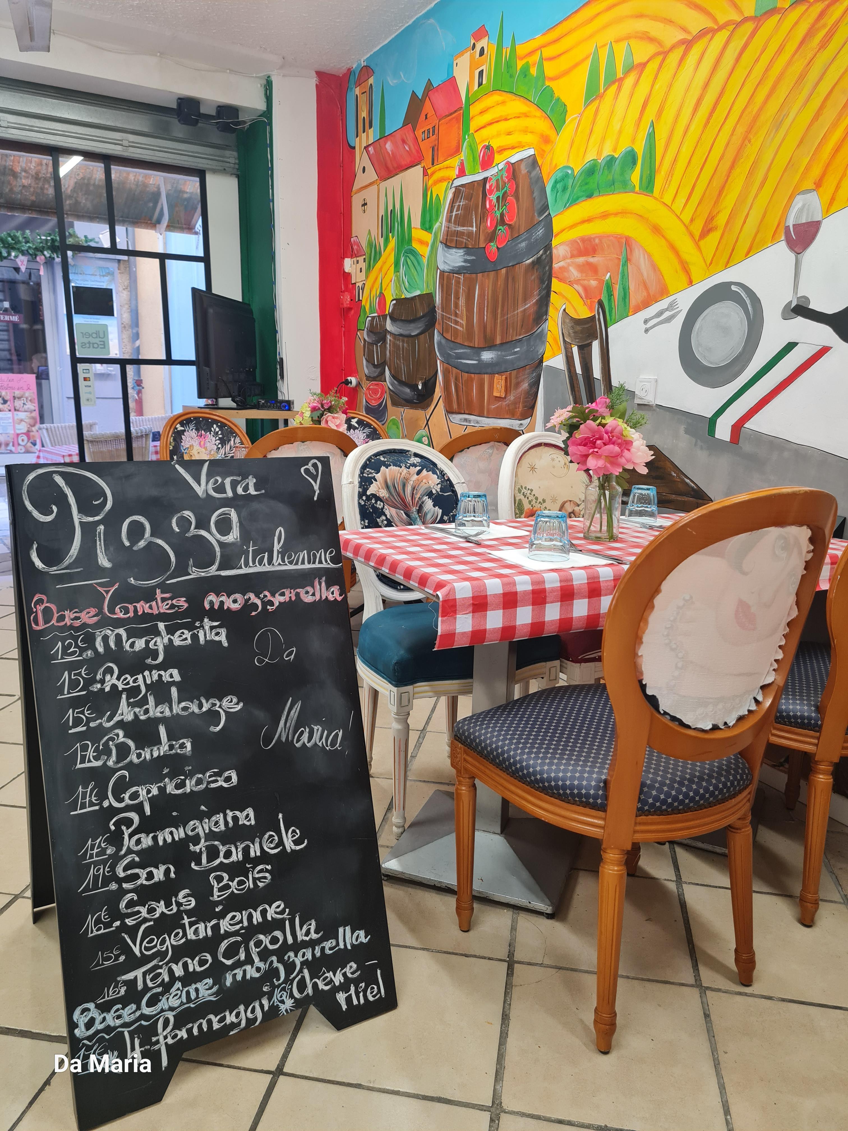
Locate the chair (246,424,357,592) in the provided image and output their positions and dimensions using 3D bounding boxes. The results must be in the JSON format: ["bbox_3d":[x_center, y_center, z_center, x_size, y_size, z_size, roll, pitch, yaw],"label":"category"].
[{"bbox_3d":[-0.490,-0.046,3.177,0.510,0.978,0.548,-4,13,-22],"label":"chair"}]

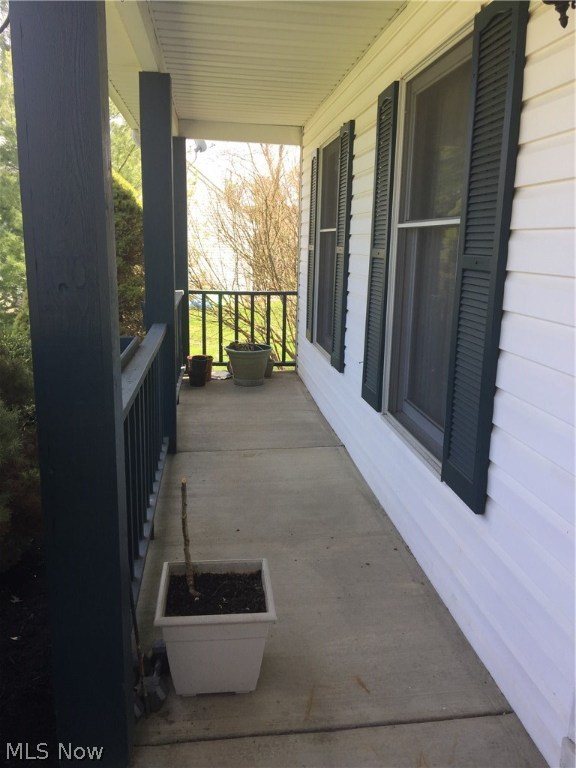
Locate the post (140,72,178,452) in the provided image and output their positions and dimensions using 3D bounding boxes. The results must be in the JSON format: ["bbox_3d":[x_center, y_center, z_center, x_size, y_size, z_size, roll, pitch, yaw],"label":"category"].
[{"bbox_3d":[-0.829,-0.716,4.175,0.188,2.370,0.188,0,12,-7],"label":"post"}]

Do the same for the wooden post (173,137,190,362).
[{"bbox_3d":[-1.118,-1.232,6.569,0.188,2.370,0.188,0,12,-7],"label":"wooden post"}]

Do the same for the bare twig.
[{"bbox_3d":[-0.307,0.488,2.022,0.052,0.411,0.041,0,12,-7],"label":"bare twig"}]

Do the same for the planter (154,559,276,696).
[{"bbox_3d":[-0.235,0.796,2.095,0.352,0.301,0.352,0,12,-7],"label":"planter"}]

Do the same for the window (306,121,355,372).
[{"bbox_3d":[0.318,-1.044,5.056,0.074,1.640,1.630,0,12,-7],"label":"window"}]

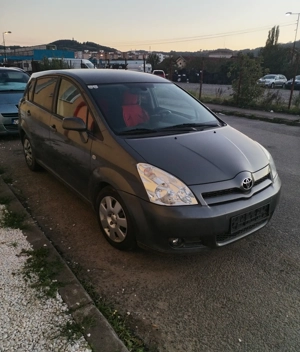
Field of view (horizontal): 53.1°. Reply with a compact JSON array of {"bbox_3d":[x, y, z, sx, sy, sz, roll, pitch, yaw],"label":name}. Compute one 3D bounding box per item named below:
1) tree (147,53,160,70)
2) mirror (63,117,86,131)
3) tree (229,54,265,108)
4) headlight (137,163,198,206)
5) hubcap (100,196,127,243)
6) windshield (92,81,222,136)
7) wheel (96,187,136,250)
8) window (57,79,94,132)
[{"bbox_3d":[0.866,-25.886,70.397,3.280,5.660,3.200,2,19,0],"label":"tree"},{"bbox_3d":[-0.738,-0.507,2.927,0.230,0.155,0.130,-12,24,-35],"label":"mirror"},{"bbox_3d":[4.889,-4.835,15.222,1.800,2.500,1.700,7,20,16],"label":"tree"},{"bbox_3d":[0.138,0.069,2.377,0.330,0.290,0.460,-12,24,-35],"label":"headlight"},{"bbox_3d":[-0.342,0.410,2.850,0.070,0.440,0.440,-15,26,-39],"label":"hubcap"},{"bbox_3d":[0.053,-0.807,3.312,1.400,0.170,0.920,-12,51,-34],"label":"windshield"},{"bbox_3d":[-0.274,0.396,2.898,0.210,0.632,0.632,-15,26,-39],"label":"wheel"},{"bbox_3d":[-0.805,-0.800,3.293,0.080,0.480,1.100,7,13,-40],"label":"window"}]

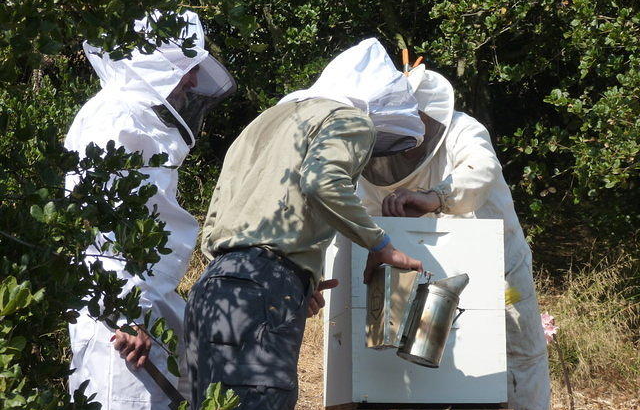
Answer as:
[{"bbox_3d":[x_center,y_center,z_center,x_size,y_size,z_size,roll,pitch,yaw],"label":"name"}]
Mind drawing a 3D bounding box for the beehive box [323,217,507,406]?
[{"bbox_3d":[0.253,0.314,4.145,0.413,0.489,0.500,1,-9,-8],"label":"beehive box"}]

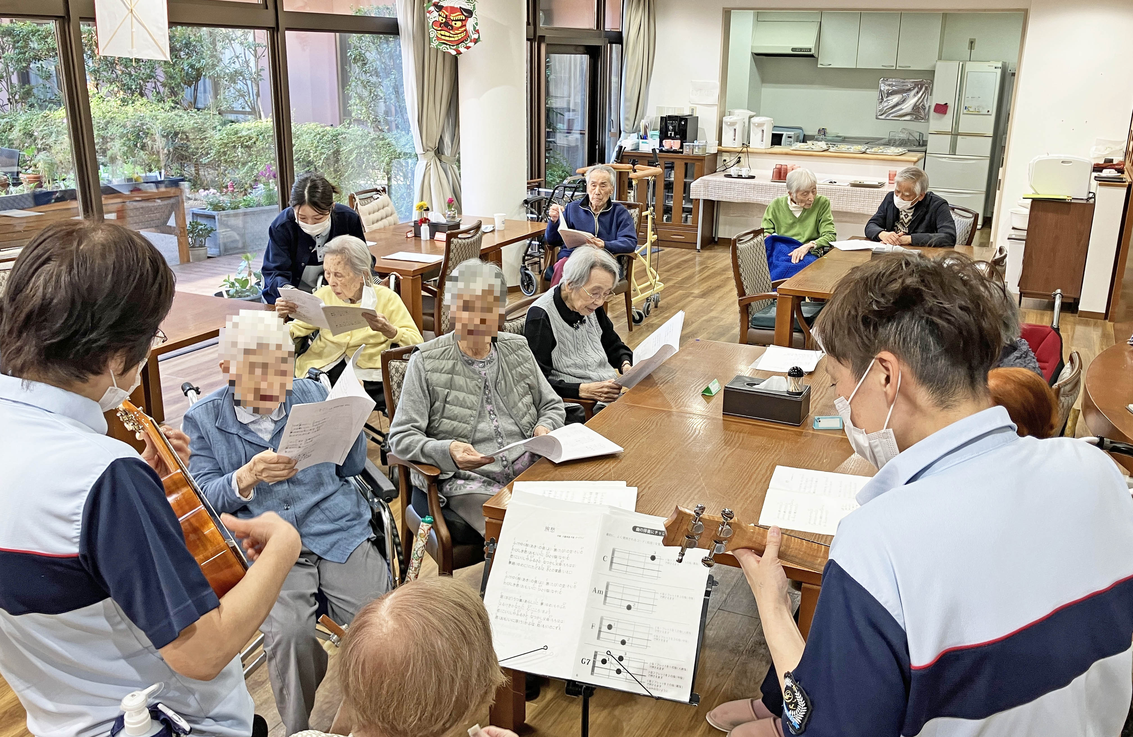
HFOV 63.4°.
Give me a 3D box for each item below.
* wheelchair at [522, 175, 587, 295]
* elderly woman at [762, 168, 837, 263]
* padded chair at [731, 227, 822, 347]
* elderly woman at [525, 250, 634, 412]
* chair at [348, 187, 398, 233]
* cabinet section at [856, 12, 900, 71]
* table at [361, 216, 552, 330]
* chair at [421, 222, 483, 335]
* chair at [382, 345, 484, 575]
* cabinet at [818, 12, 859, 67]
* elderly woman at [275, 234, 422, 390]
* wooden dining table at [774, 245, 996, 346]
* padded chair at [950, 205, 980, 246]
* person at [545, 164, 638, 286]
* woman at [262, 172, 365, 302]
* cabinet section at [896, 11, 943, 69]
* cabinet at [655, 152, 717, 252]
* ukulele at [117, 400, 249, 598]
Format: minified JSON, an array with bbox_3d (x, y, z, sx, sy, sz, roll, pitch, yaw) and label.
[{"bbox_3d":[-0.036,-1.112,7.722,0.860,0.910,0.560,-5,19,-17],"label":"wheelchair"},{"bbox_3d":[1.543,-0.739,6.190,0.520,1.180,0.780,-4,19,-14],"label":"elderly woman"},{"bbox_3d":[1.266,-0.327,5.344,0.580,0.880,0.550,9,20,24],"label":"padded chair"},{"bbox_3d":[0.067,0.114,3.471,0.750,1.160,0.500,17,24,41],"label":"elderly woman"},{"bbox_3d":[-1.266,-0.893,7.018,0.600,0.880,0.550,9,20,24],"label":"chair"},{"bbox_3d":[3.698,-3.865,10.749,0.440,0.680,0.370,9,20,22],"label":"cabinet section"},{"bbox_3d":[-0.941,-0.551,6.300,0.960,0.700,1.810,10,20,25],"label":"table"},{"bbox_3d":[-0.831,-0.460,5.696,0.580,0.880,0.540,9,20,24],"label":"chair"},{"bbox_3d":[-0.238,0.376,3.129,0.600,0.930,0.570,13,22,33],"label":"chair"},{"bbox_3d":[3.230,-3.863,10.753,0.440,0.660,0.360,10,20,25],"label":"cabinet"},{"bbox_3d":[-0.825,-0.007,3.689,0.550,1.120,0.750,-3,18,-11],"label":"elderly woman"},{"bbox_3d":[1.922,-0.265,5.461,0.900,0.700,1.800,9,20,24],"label":"wooden dining table"},{"bbox_3d":[2.496,-0.669,6.444,0.590,0.910,0.570,-7,19,-21],"label":"padded chair"},{"bbox_3d":[0.125,-0.762,6.178,0.600,1.210,0.800,9,20,23],"label":"person"},{"bbox_3d":[-1.160,-0.294,4.434,0.520,1.340,0.750,-3,18,-11],"label":"woman"},{"bbox_3d":[4.109,-3.800,10.583,0.440,0.680,0.370,9,20,22],"label":"cabinet section"},{"bbox_3d":[1.051,-1.793,9.660,0.960,0.936,0.402,10,20,25],"label":"cabinet"},{"bbox_3d":[-0.588,0.167,1.335,0.080,0.210,0.590,-32,39,-22],"label":"ukulele"}]

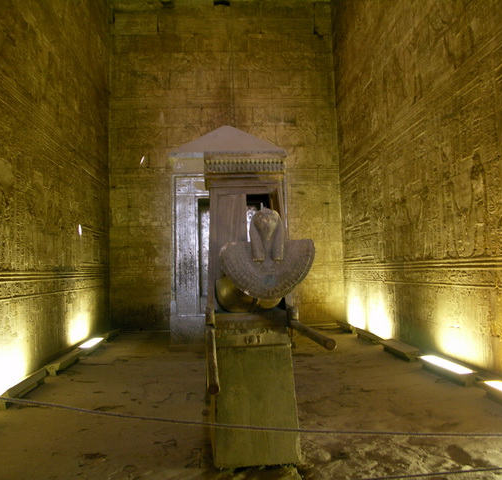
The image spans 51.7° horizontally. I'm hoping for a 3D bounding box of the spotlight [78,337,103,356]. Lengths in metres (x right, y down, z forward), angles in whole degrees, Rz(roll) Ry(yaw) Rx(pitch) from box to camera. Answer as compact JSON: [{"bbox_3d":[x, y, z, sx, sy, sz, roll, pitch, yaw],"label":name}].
[{"bbox_3d":[-2.931,1.976,9.536,0.235,0.158,1.265,-1,-3,-5],"label":"spotlight"}]

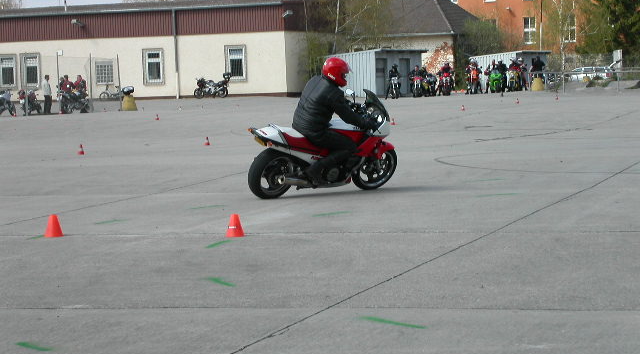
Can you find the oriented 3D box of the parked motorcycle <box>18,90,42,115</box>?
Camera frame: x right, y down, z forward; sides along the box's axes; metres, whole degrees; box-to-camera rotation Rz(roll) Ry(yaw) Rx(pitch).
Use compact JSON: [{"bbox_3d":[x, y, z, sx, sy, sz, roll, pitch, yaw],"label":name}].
[{"bbox_3d":[-13.004,-3.366,94.470,0.700,1.130,2.050,-1,3,23],"label":"parked motorcycle"}]

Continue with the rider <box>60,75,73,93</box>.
[{"bbox_3d":[-11.582,-3.759,95.955,0.420,1.720,0.550,-5,4,-41],"label":"rider"}]

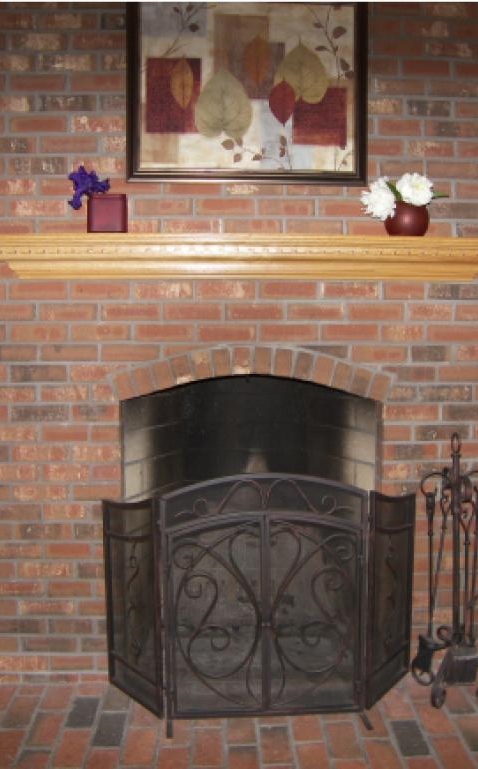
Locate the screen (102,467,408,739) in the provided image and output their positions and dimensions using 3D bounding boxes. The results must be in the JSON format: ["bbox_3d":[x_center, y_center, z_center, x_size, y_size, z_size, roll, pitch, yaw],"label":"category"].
[{"bbox_3d":[0.084,0.661,2.326,1.080,0.790,0.350,0,4,-2],"label":"screen"}]

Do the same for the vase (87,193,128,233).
[{"bbox_3d":[-0.431,-0.559,2.330,0.131,0.135,0.115,0,4,-2],"label":"vase"}]

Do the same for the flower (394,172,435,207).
[{"bbox_3d":[0.584,-0.643,2.350,0.126,0.113,0.120,0,4,-2],"label":"flower"}]

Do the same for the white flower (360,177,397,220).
[{"bbox_3d":[0.461,-0.612,2.345,0.120,0.145,0.120,0,4,-2],"label":"white flower"}]

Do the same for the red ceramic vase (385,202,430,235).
[{"bbox_3d":[0.557,-0.548,2.360,0.146,0.130,0.146,0,4,-2],"label":"red ceramic vase"}]

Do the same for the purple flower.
[{"bbox_3d":[-0.488,-0.642,2.320,0.138,0.146,0.125,0,4,-2],"label":"purple flower"}]

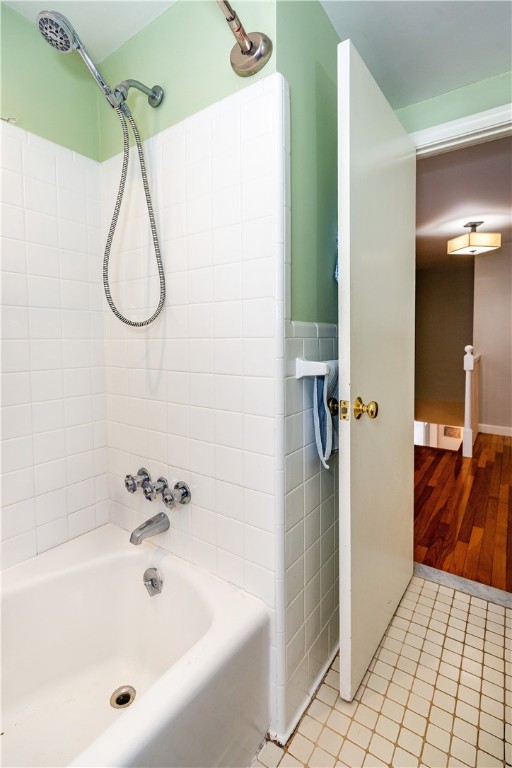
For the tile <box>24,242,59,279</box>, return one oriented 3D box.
[{"bbox_3d":[-0.745,-0.428,1.186,0.010,0.108,0.108,4,6,35],"label":"tile"}]

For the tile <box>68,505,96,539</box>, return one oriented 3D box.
[{"bbox_3d":[-0.681,0.535,1.330,0.009,0.098,0.108,4,6,34],"label":"tile"}]

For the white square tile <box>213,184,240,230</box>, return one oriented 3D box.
[{"bbox_3d":[-0.084,-0.519,1.009,0.108,0.108,0.009,3,5,34],"label":"white square tile"}]

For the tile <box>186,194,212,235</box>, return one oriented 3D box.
[{"bbox_3d":[-0.173,-0.529,1.073,0.108,0.108,0.009,4,6,34],"label":"tile"}]

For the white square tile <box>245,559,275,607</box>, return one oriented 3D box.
[{"bbox_3d":[0.014,0.576,0.990,0.108,0.104,0.009,3,5,34],"label":"white square tile"}]

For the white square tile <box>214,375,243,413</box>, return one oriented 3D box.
[{"bbox_3d":[-0.082,0.030,1.037,0.108,0.108,0.010,4,6,35],"label":"white square tile"}]

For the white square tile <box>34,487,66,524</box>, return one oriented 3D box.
[{"bbox_3d":[-0.755,0.445,1.257,0.010,0.108,0.108,4,6,35],"label":"white square tile"}]

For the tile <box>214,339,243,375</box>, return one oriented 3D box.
[{"bbox_3d":[-0.080,-0.083,1.029,0.108,0.108,0.009,4,6,34],"label":"tile"}]

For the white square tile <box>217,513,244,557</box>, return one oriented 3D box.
[{"bbox_3d":[-0.083,0.468,1.070,0.108,0.108,0.010,4,6,35],"label":"white square tile"}]

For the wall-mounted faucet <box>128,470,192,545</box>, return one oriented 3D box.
[{"bbox_3d":[-0.375,0.437,1.189,0.285,0.200,0.120,3,5,34],"label":"wall-mounted faucet"}]

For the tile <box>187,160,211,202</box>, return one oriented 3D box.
[{"bbox_3d":[-0.170,-0.629,1.049,0.108,0.108,0.010,4,6,35],"label":"tile"}]

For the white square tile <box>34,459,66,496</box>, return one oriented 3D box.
[{"bbox_3d":[-0.743,0.334,1.232,0.009,0.108,0.108,4,6,34],"label":"white square tile"}]

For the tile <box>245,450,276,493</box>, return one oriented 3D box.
[{"bbox_3d":[0.012,0.253,0.981,0.108,0.108,0.009,4,6,34],"label":"tile"}]

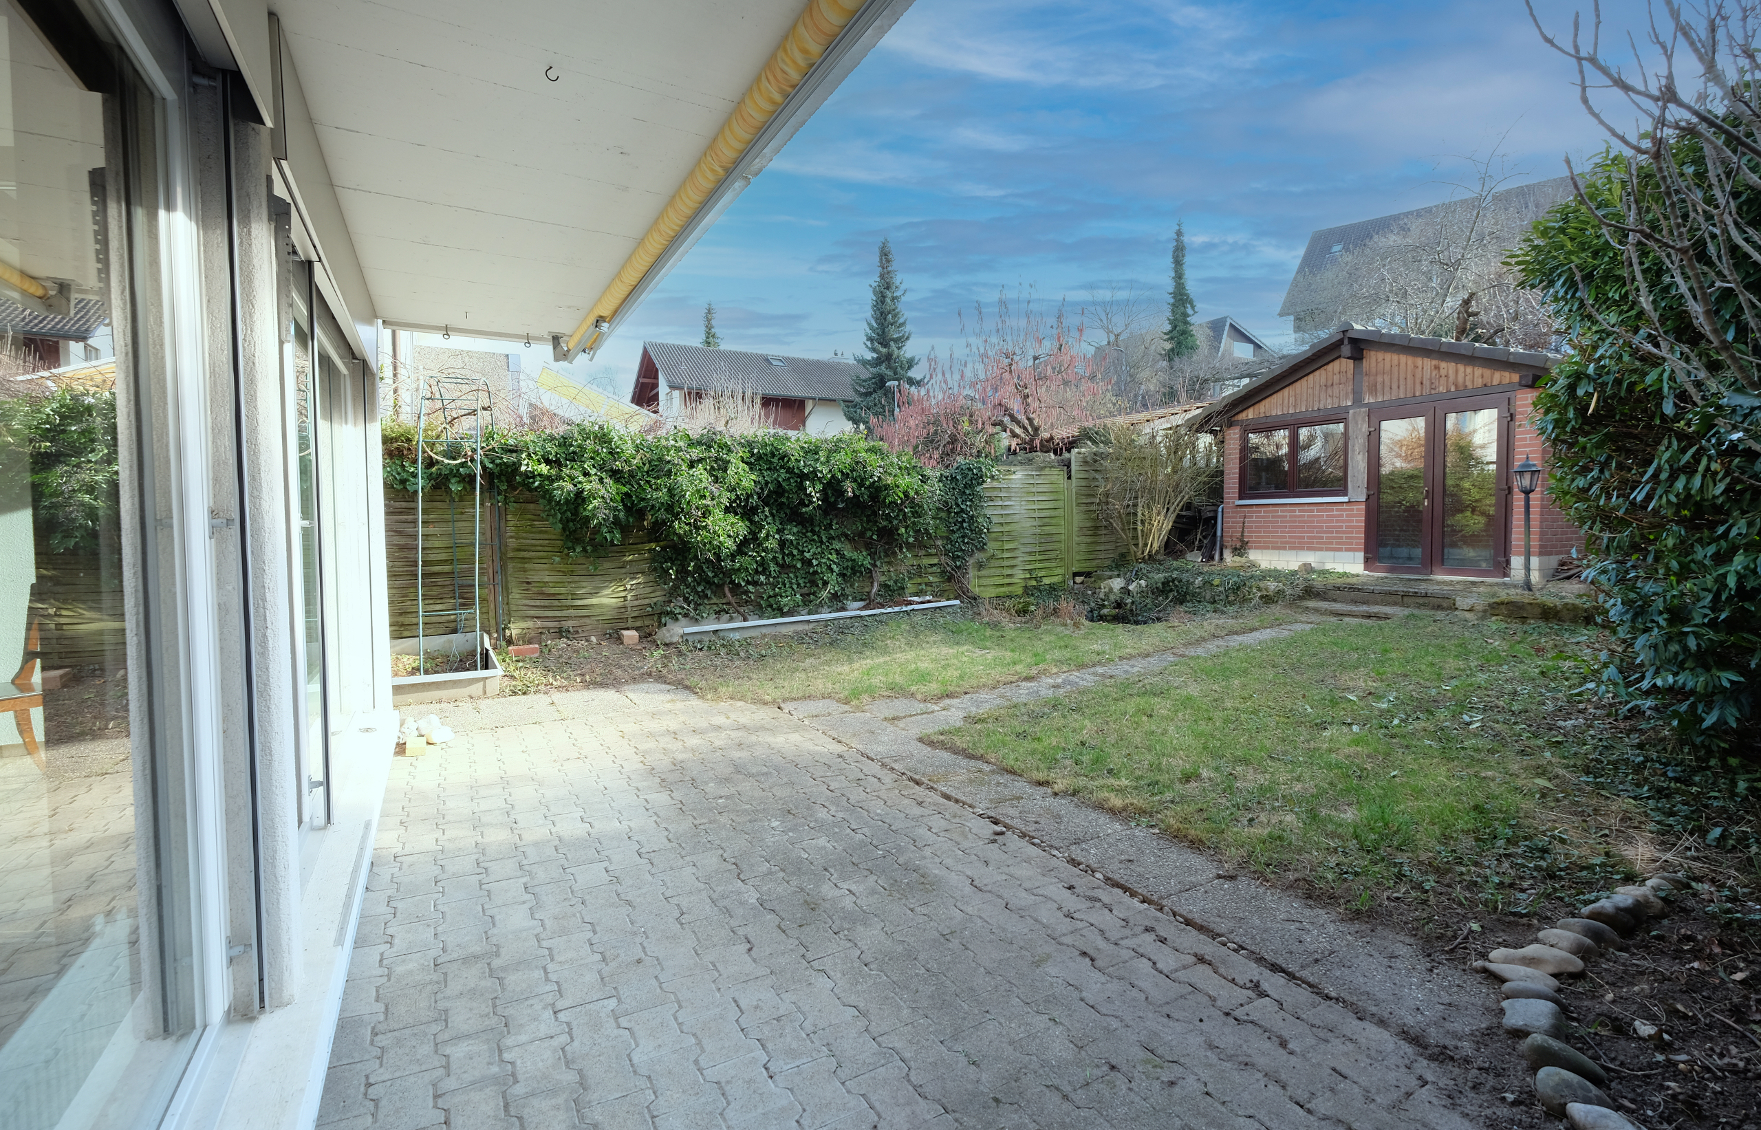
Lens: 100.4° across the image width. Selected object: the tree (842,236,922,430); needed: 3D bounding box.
[{"bbox_3d":[0.216,-7.083,30.270,3.600,12.550,3.600,-1,2,1],"label":"tree"}]

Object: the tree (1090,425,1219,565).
[{"bbox_3d":[4.053,-1.045,10.844,1.950,2.060,1.850,0,3,20],"label":"tree"}]

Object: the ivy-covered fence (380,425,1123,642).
[{"bbox_3d":[-0.316,-0.475,9.033,10.050,2.220,0.750,-2,3,-30],"label":"ivy-covered fence"}]

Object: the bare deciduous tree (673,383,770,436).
[{"bbox_3d":[-2.817,-1.354,13.083,1.850,3.850,1.800,-1,3,-12],"label":"bare deciduous tree"}]

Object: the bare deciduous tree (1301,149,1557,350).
[{"bbox_3d":[11.690,-4.560,15.678,4.900,8.280,4.900,1,3,36],"label":"bare deciduous tree"}]

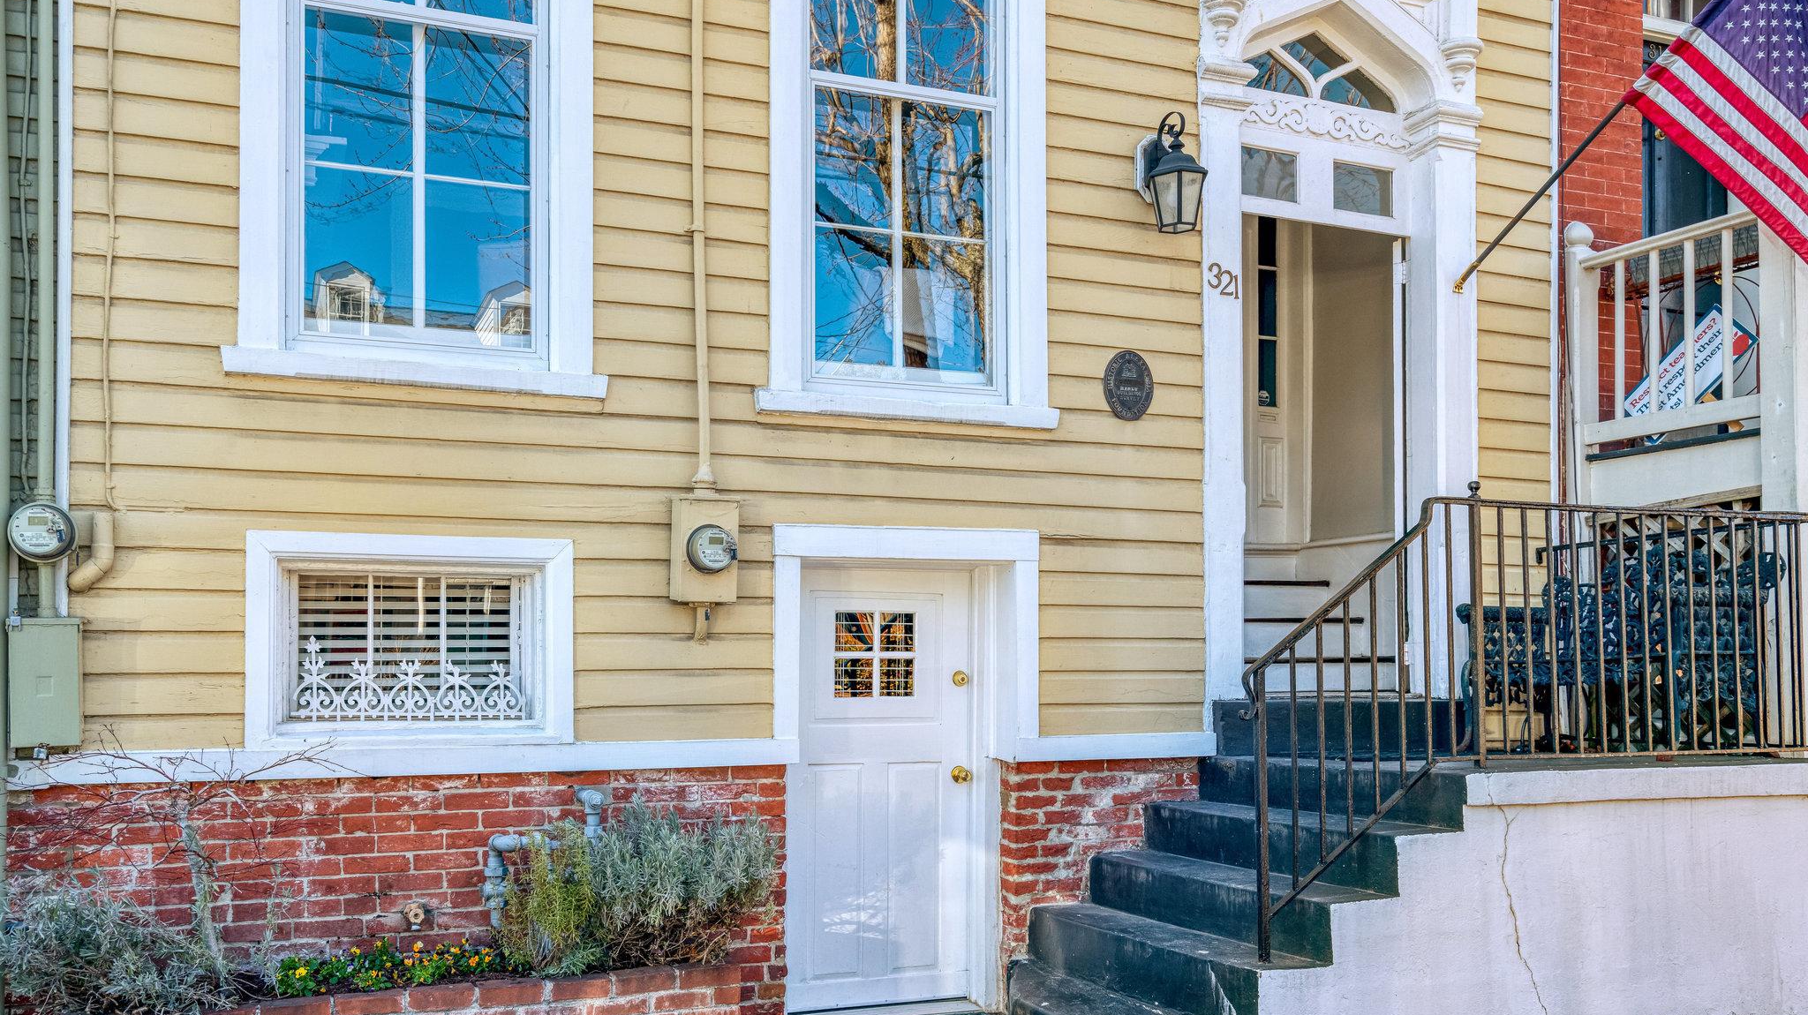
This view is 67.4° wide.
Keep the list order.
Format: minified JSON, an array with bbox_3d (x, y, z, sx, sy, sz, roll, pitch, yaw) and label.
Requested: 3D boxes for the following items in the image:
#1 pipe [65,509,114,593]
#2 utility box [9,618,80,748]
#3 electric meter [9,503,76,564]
[{"bbox_3d":[-2.693,0.145,4.485,0.140,0.270,0.100,1,-2,-20],"label":"pipe"},{"bbox_3d":[-2.806,0.570,4.434,0.205,0.420,0.120,1,-2,-20],"label":"utility box"},{"bbox_3d":[-2.631,0.073,4.108,0.180,0.185,0.110,2,-5,-19],"label":"electric meter"}]

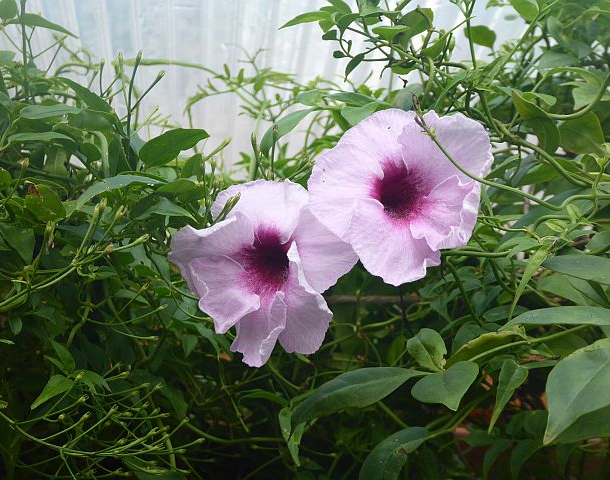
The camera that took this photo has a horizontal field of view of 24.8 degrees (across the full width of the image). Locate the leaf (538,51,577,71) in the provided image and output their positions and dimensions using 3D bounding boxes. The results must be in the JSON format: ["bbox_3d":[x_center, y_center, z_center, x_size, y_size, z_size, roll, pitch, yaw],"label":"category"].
[{"bbox_3d":[0.121,-0.086,0.667,0.024,0.005,0.015,-2,34,-27],"label":"leaf"}]

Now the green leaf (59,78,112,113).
[{"bbox_3d":[-0.100,-0.066,0.630,0.028,0.006,0.013,32,33,0],"label":"green leaf"}]

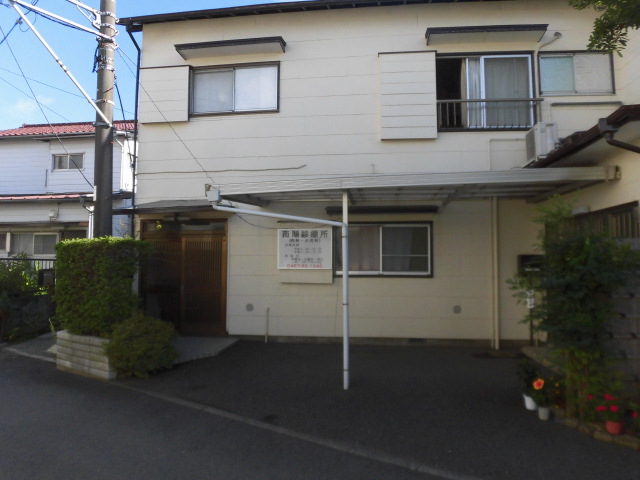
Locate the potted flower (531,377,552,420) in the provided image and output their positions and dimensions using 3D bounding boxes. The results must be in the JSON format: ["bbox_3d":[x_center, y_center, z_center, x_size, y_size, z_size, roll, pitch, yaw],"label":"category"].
[{"bbox_3d":[2.122,1.518,4.250,0.200,0.412,0.200,0,-3,6],"label":"potted flower"}]

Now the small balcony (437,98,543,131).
[{"bbox_3d":[2.964,-2.176,7.712,1.780,0.540,0.250,0,-3,6],"label":"small balcony"}]

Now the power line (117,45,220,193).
[{"bbox_3d":[-2.170,-1.789,6.050,2.327,2.391,0.050,-2,-3,37],"label":"power line"}]

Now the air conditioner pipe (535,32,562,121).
[{"bbox_3d":[3.964,-2.837,7.698,0.460,1.500,0.100,0,-3,6],"label":"air conditioner pipe"}]

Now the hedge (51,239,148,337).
[{"bbox_3d":[-3.015,0.645,6.150,1.250,1.380,0.680,-2,-3,30],"label":"hedge"}]

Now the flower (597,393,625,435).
[{"bbox_3d":[2.488,1.486,3.800,0.230,0.360,0.230,0,-3,6],"label":"flower"}]

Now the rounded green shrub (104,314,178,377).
[{"bbox_3d":[-2.354,1.377,5.820,0.930,0.790,0.900,0,-4,6],"label":"rounded green shrub"}]

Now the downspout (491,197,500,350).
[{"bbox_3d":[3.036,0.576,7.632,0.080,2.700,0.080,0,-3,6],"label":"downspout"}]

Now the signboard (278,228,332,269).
[{"bbox_3d":[-0.261,0.162,7.994,0.980,0.730,0.060,0,-3,6],"label":"signboard"}]

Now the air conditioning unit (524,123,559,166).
[{"bbox_3d":[3.473,-1.497,7.005,0.300,0.550,0.720,0,-3,9],"label":"air conditioning unit"}]

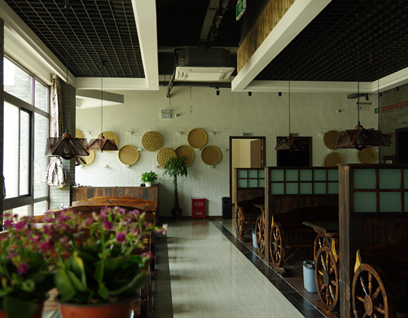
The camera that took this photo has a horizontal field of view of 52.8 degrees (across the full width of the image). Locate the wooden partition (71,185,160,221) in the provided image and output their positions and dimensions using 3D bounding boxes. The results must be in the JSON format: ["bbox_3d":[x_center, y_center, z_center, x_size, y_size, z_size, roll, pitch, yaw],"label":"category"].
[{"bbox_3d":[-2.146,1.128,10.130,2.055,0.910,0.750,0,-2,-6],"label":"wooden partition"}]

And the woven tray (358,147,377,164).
[{"bbox_3d":[4.640,-0.085,11.638,0.550,0.550,0.060,0,-1,-6],"label":"woven tray"}]

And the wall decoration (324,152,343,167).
[{"bbox_3d":[3.661,0.090,11.556,0.538,0.538,0.060,0,-2,-6],"label":"wall decoration"}]

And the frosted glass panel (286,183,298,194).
[{"bbox_3d":[1.237,0.420,5.751,0.171,0.164,0.015,0,-2,-6],"label":"frosted glass panel"}]

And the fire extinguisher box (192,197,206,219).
[{"bbox_3d":[-0.144,1.335,11.061,0.367,0.534,0.220,0,-1,-6],"label":"fire extinguisher box"}]

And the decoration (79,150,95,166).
[{"bbox_3d":[-3.131,-0.087,10.860,0.535,0.535,0.060,0,-2,-6],"label":"decoration"}]

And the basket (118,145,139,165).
[{"bbox_3d":[-2.003,-0.093,10.987,0.550,0.550,0.060,0,-1,-6],"label":"basket"}]

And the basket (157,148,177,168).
[{"bbox_3d":[-0.942,-0.013,10.619,0.520,0.520,0.060,0,-2,-5],"label":"basket"}]

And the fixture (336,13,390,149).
[{"bbox_3d":[1.853,-0.908,4.891,0.540,1.613,0.540,0,-1,-6],"label":"fixture"}]

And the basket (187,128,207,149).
[{"bbox_3d":[-0.166,-0.552,11.180,0.548,0.548,0.060,0,-2,-6],"label":"basket"}]

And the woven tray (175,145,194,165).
[{"bbox_3d":[-0.517,-0.092,11.130,0.542,0.542,0.060,0,-2,-6],"label":"woven tray"}]

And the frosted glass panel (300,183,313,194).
[{"bbox_3d":[1.494,0.433,5.964,0.178,0.167,0.015,0,-1,-6],"label":"frosted glass panel"}]

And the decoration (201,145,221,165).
[{"bbox_3d":[0.210,-0.087,11.205,0.546,0.546,0.060,0,-2,-6],"label":"decoration"}]

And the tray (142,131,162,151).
[{"bbox_3d":[-1.378,-0.468,11.052,0.545,0.545,0.060,0,-2,-6],"label":"tray"}]

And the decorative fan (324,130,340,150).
[{"bbox_3d":[3.647,-0.529,11.573,0.541,0.541,0.060,0,-2,-6],"label":"decorative fan"}]

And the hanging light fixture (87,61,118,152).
[{"bbox_3d":[-1.674,-0.864,6.800,0.510,1.505,0.510,0,-1,-6],"label":"hanging light fixture"}]

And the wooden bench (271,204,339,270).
[{"bbox_3d":[1.841,1.073,5.601,1.765,0.789,0.580,0,-1,-6],"label":"wooden bench"}]

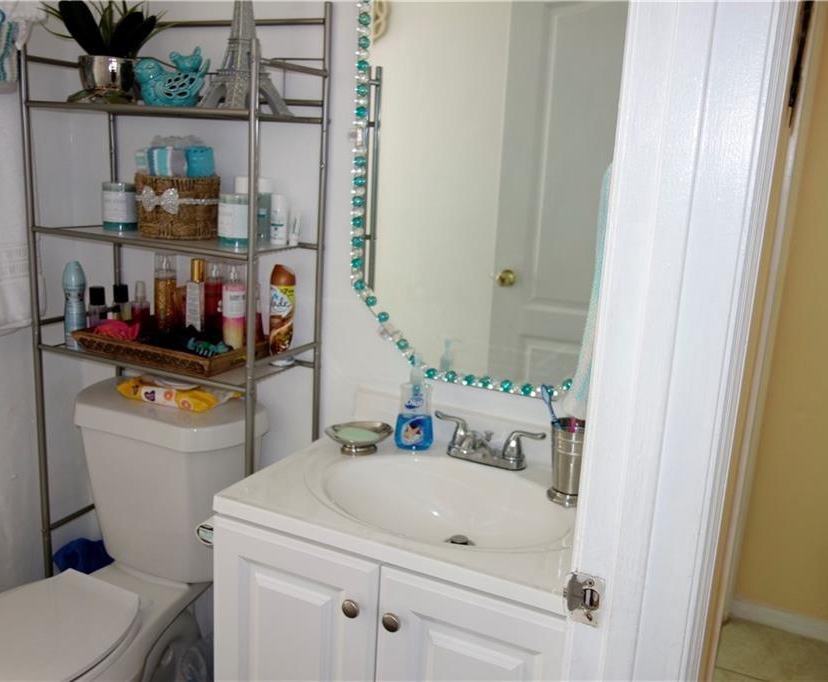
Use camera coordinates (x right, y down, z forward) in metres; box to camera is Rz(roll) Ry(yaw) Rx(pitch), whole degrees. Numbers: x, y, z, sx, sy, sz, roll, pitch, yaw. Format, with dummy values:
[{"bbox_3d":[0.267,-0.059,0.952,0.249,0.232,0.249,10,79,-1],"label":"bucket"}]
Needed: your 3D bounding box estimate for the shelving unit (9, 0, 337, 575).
[{"bbox_3d":[-0.518,0.112,1.752,0.582,1.638,0.260,9,14,24],"label":"shelving unit"}]

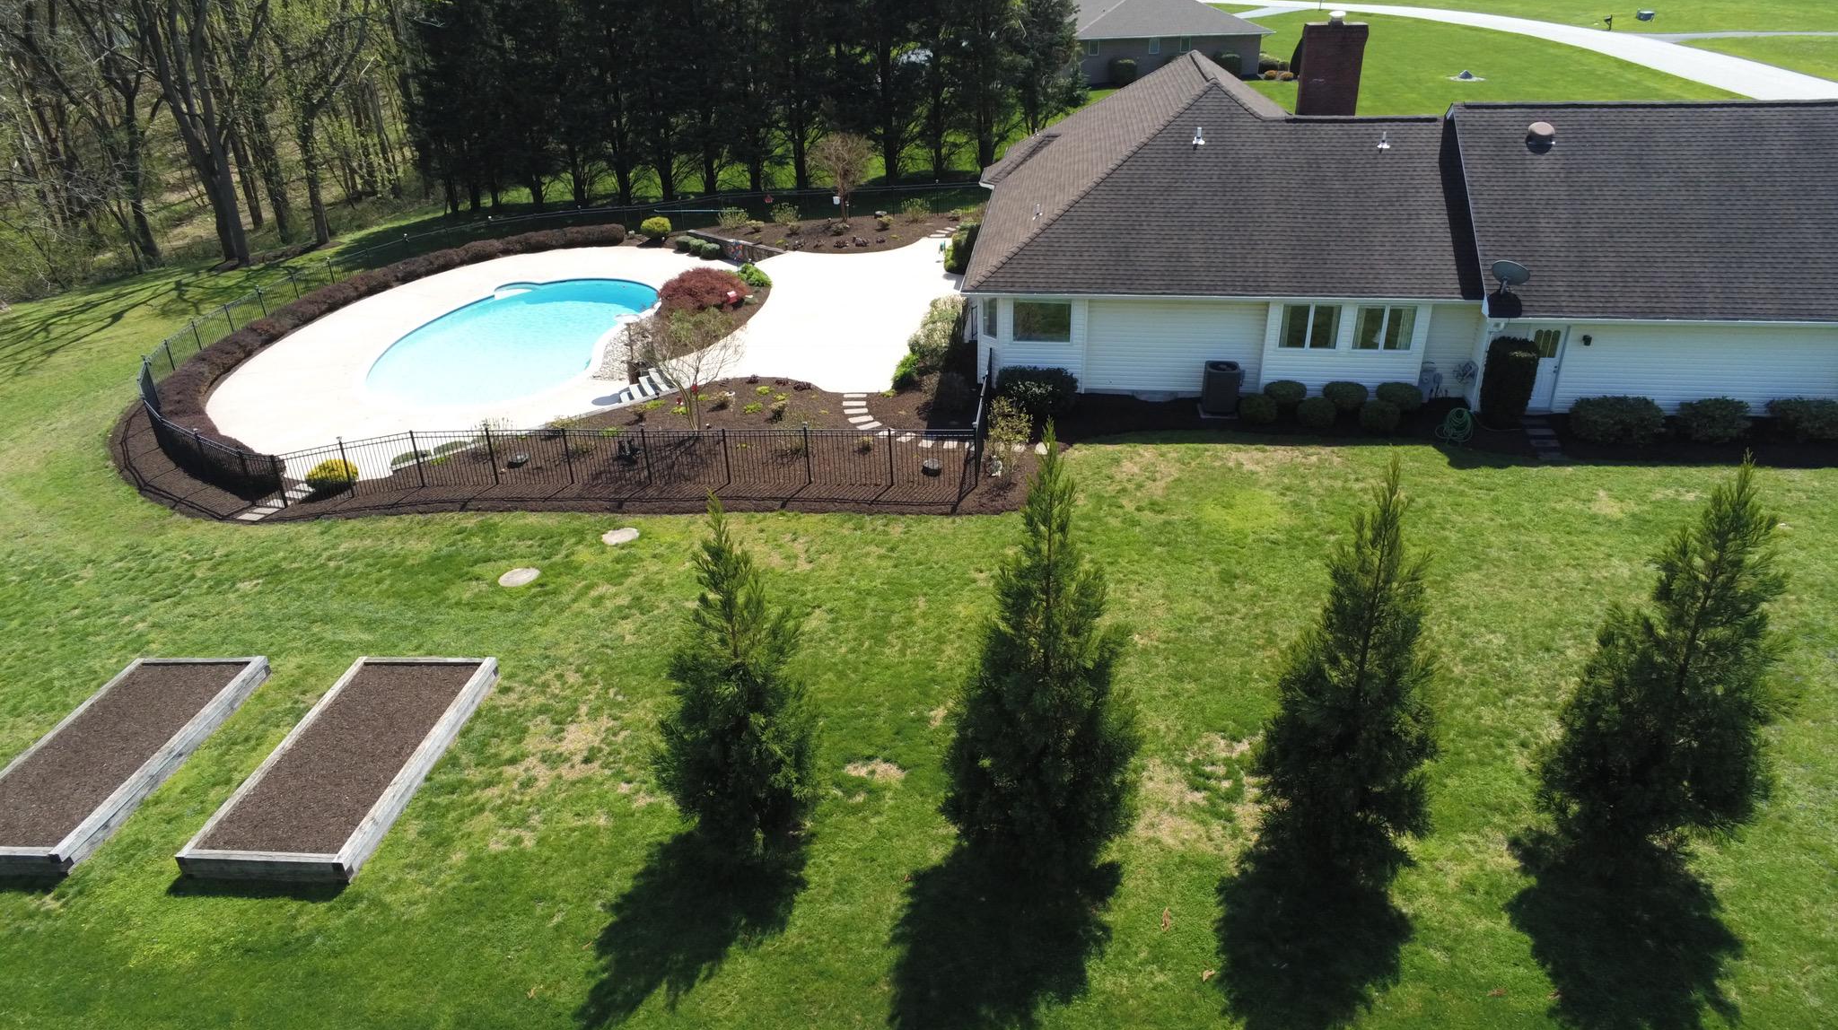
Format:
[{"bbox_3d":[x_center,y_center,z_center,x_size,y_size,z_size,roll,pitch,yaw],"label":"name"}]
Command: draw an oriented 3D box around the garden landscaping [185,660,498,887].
[{"bbox_3d":[-8.590,3.693,18.650,2.434,0.348,4.893,0,27,7],"label":"garden landscaping"}]

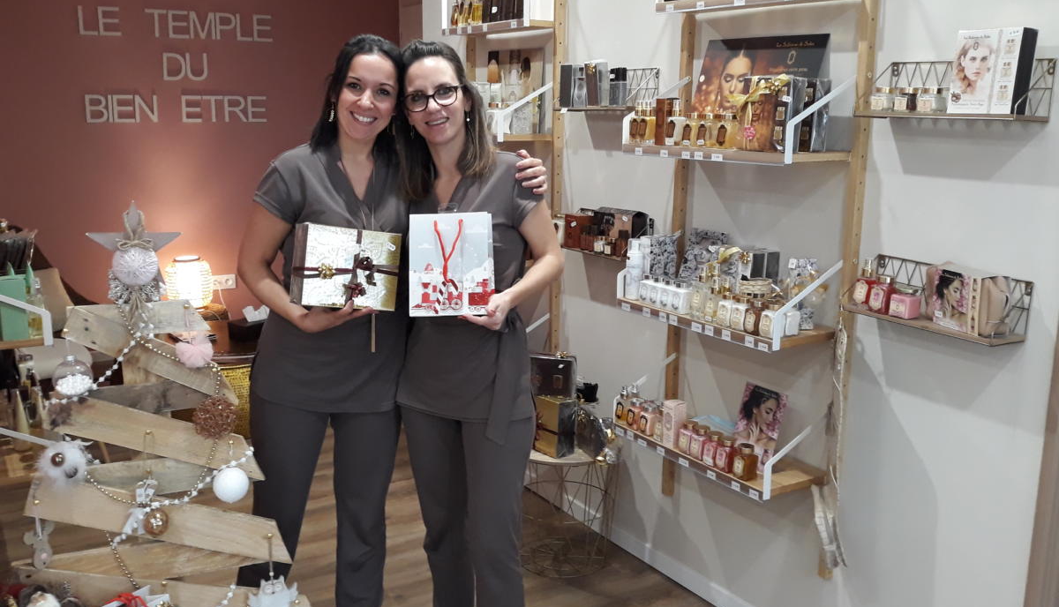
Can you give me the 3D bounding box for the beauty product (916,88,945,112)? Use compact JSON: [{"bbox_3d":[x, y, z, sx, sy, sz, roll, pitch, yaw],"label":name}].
[{"bbox_3d":[0.880,-0.443,1.800,0.041,0.053,0.041,-6,15,-27],"label":"beauty product"}]

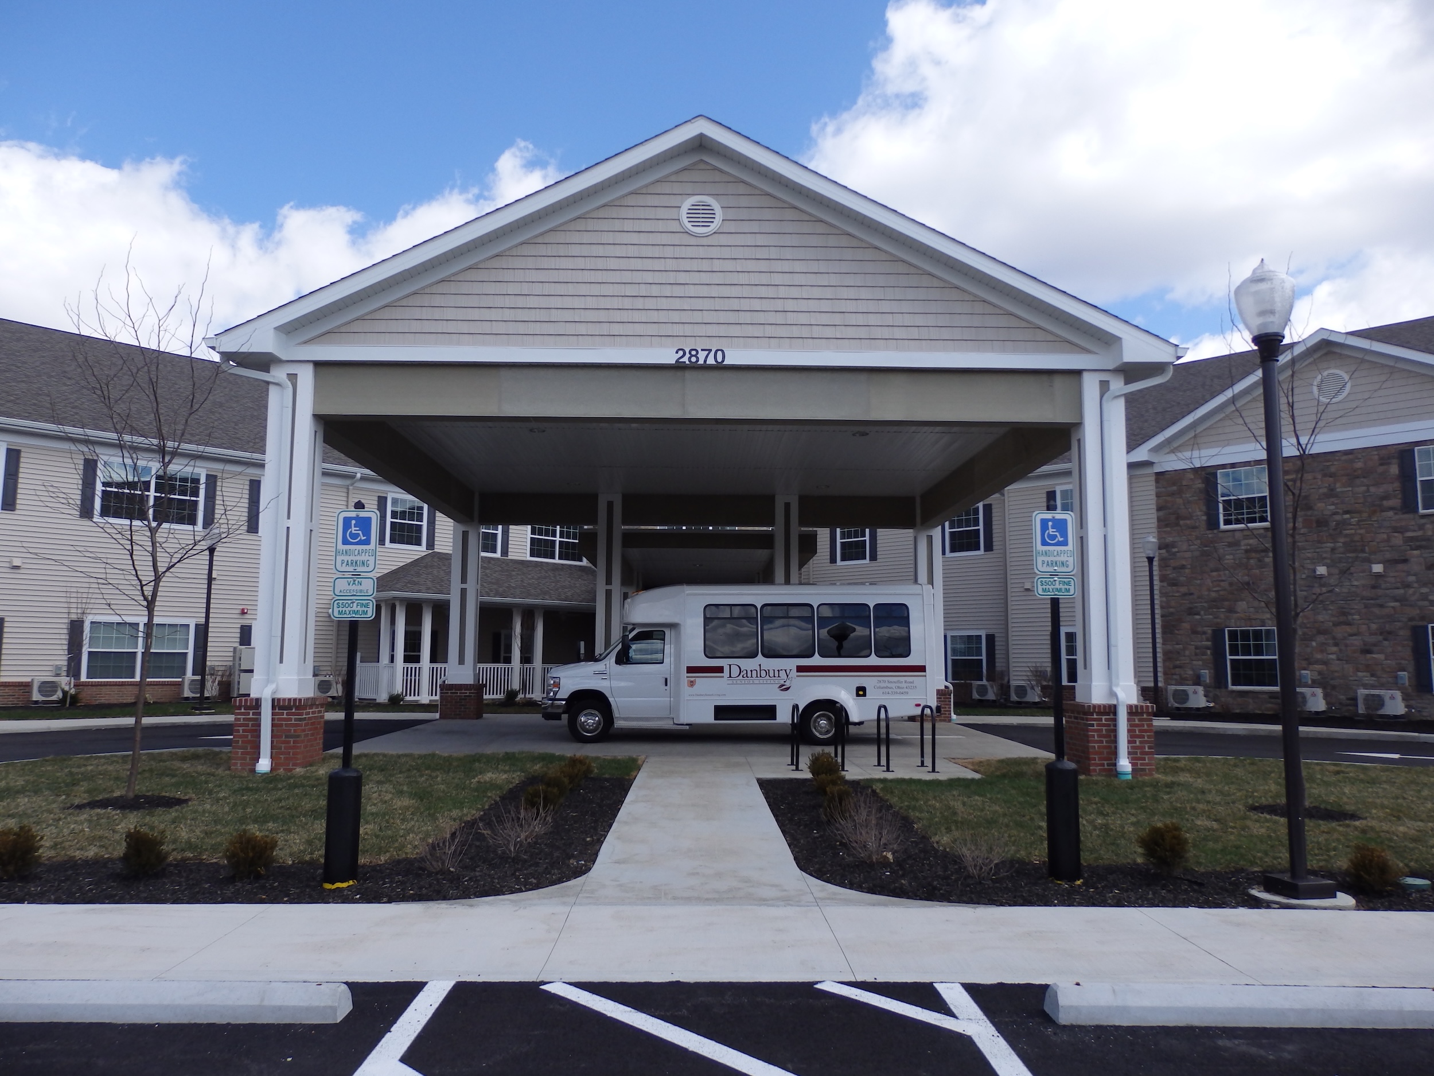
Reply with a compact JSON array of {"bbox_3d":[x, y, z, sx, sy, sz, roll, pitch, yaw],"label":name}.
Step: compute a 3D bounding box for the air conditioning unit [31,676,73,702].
[{"bbox_3d":[-15.934,3.625,24.820,0.330,0.573,0.846,-6,-10,44],"label":"air conditioning unit"}]

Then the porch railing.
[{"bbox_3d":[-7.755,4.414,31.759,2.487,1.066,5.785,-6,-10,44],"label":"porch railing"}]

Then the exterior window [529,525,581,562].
[{"bbox_3d":[-5.543,0.040,36.312,0.140,1.665,2.588,-6,-10,44],"label":"exterior window"}]

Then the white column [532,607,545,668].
[{"bbox_3d":[-5.551,3.608,32.394,0.210,2.900,0.210,-6,-10,44],"label":"white column"}]

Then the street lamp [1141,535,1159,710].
[{"bbox_3d":[10.946,2.175,25.974,0.440,4.525,0.440,0,-7,-1],"label":"street lamp"}]

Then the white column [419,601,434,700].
[{"bbox_3d":[-8.303,3.256,29.619,0.210,2.887,0.210,-6,-10,44],"label":"white column"}]

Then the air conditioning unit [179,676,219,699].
[{"bbox_3d":[-13.583,3.906,27.194,0.330,0.559,0.877,-6,-10,44],"label":"air conditioning unit"}]

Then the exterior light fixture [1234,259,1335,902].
[{"bbox_3d":[3.986,0.192,7.326,0.450,4.503,0.450,0,-7,-1],"label":"exterior light fixture"}]

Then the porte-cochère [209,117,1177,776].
[{"bbox_3d":[-0.343,-0.608,18.234,12.000,8.270,11.250,0,-7,-1],"label":"porte-cochère"}]

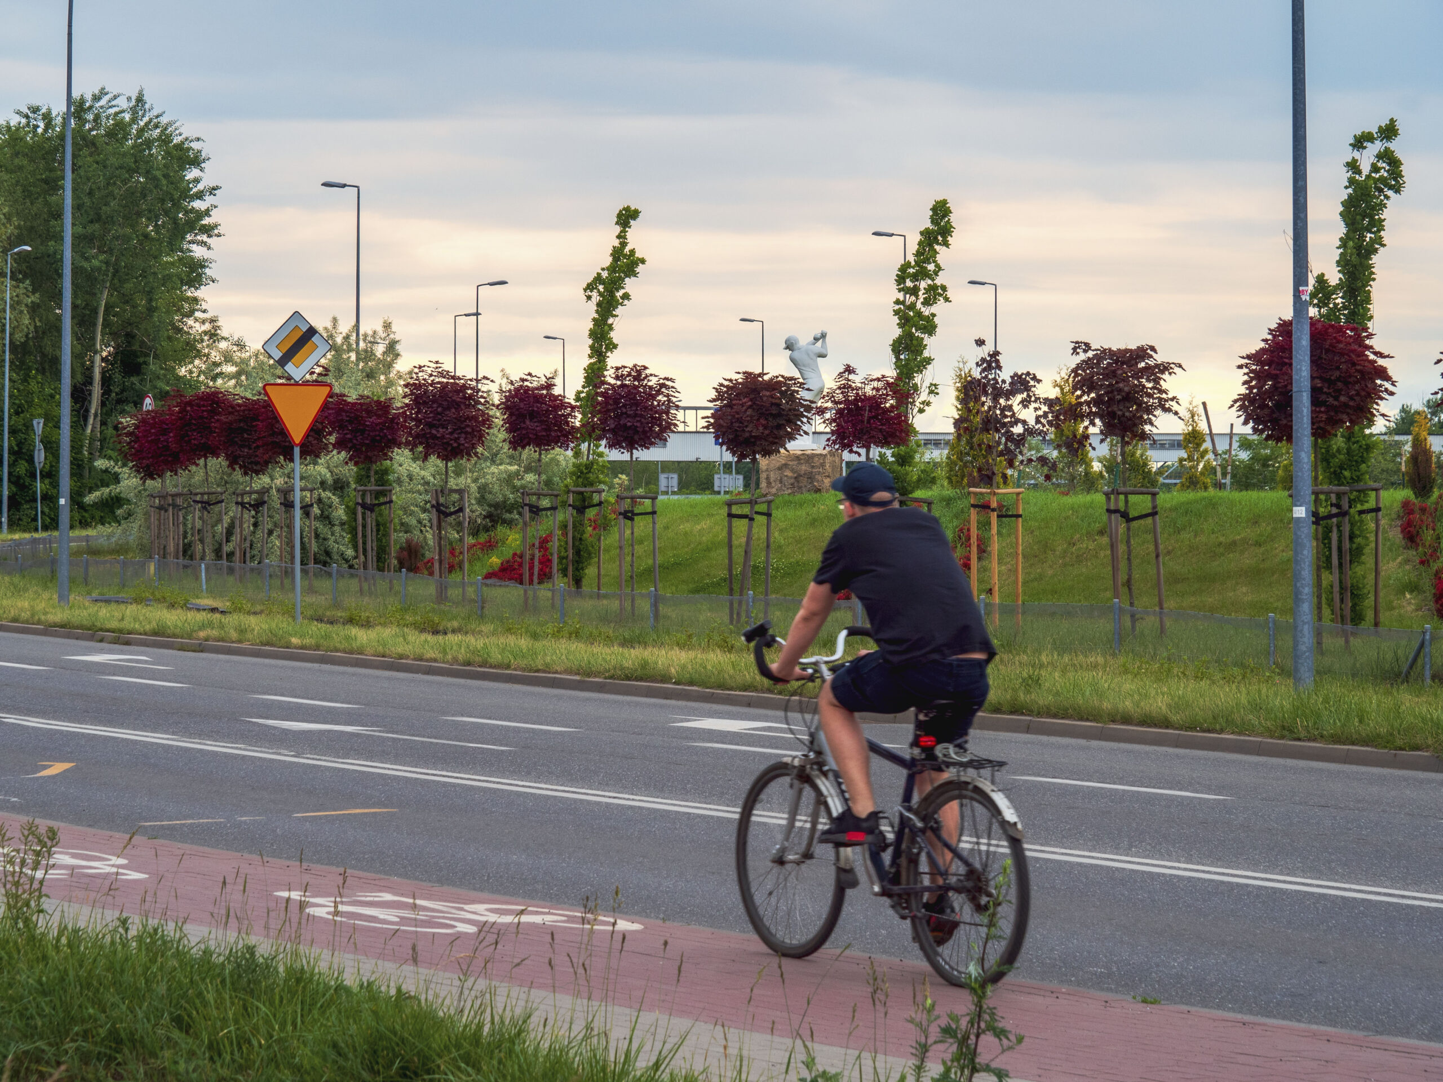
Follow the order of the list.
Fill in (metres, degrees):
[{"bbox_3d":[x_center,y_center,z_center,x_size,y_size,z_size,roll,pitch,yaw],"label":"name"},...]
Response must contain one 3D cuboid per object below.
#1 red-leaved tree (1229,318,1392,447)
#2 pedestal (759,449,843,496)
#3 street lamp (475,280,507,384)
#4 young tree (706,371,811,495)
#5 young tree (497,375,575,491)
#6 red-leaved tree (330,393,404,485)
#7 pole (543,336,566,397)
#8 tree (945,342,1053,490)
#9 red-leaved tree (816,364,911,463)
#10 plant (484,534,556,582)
[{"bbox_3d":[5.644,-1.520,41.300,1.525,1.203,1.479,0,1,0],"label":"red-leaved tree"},{"bbox_3d":[1.238,-1.070,68.000,1.120,0.743,1.120,0,1,13],"label":"pedestal"},{"bbox_3d":[-9.147,-5.367,172.000,1.300,9.974,0.350,0,1,0],"label":"street lamp"},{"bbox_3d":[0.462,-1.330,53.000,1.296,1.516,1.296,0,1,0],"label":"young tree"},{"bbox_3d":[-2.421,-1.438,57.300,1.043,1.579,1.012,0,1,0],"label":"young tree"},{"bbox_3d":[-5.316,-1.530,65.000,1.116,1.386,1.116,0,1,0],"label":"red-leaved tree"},{"bbox_3d":[-9.014,-6.116,235.000,1.200,9.950,0.350,0,1,0],"label":"pole"},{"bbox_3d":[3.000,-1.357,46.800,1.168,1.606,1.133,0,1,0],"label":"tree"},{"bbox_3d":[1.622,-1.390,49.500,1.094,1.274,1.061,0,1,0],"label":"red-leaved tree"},{"bbox_3d":[-3.087,0.259,66.500,1.107,0.778,1.100,0,1,0],"label":"plant"}]

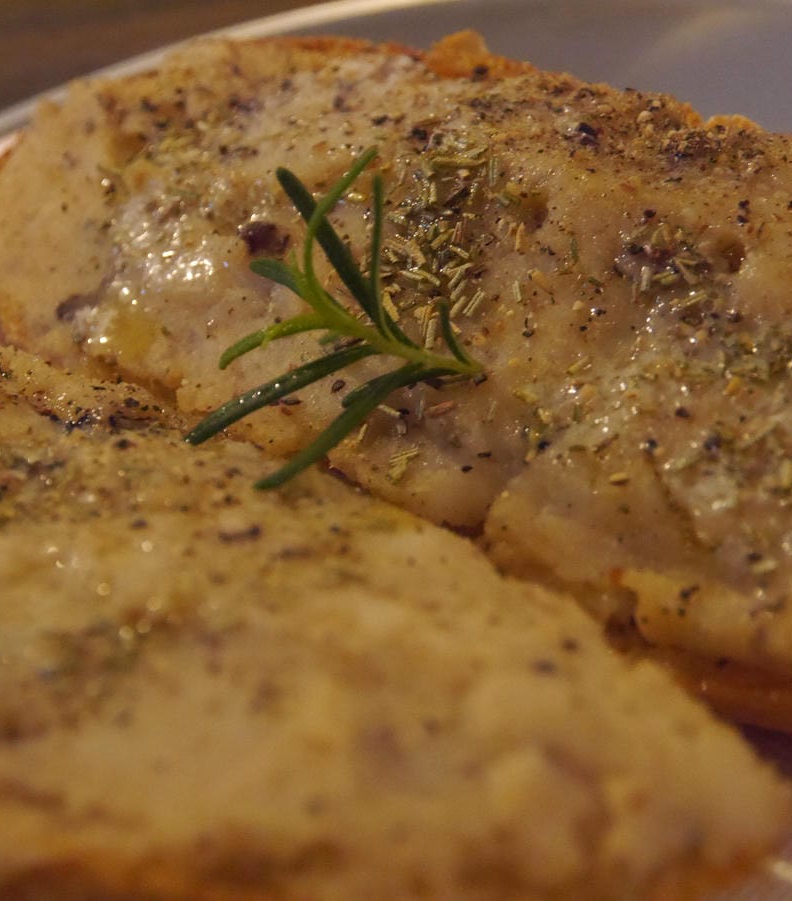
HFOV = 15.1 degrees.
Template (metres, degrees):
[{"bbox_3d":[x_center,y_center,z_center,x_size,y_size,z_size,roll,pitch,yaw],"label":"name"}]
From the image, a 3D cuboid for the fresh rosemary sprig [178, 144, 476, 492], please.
[{"bbox_3d":[-0.008,-0.017,0.375,0.038,0.025,0.042,6,35,8],"label":"fresh rosemary sprig"}]

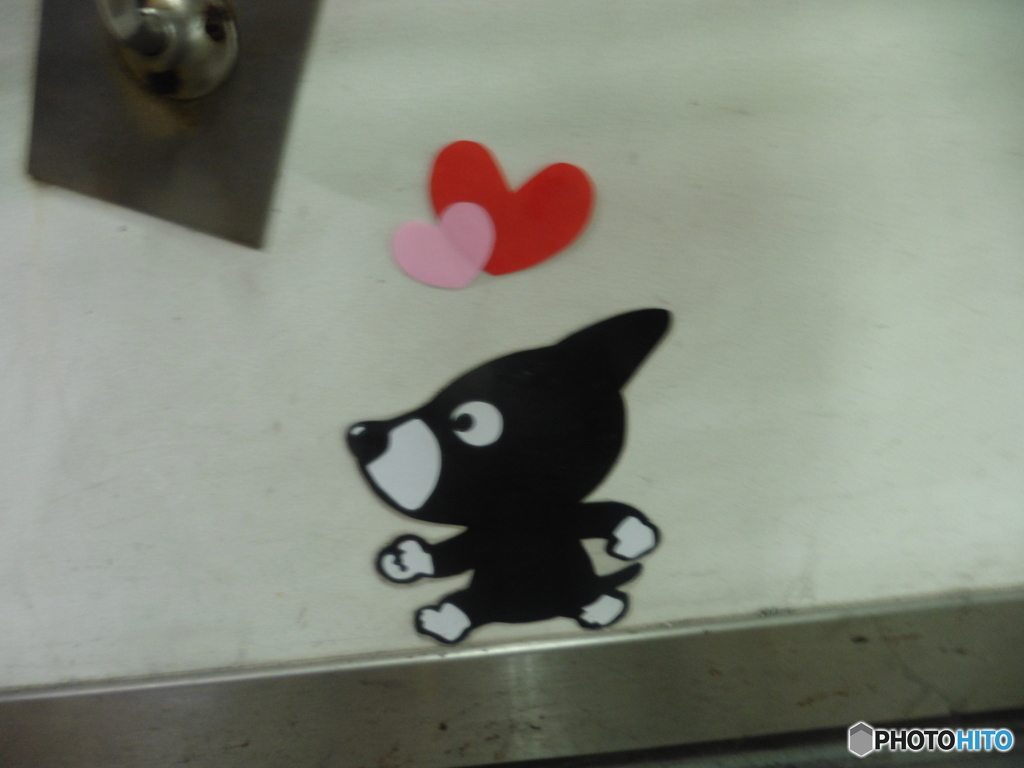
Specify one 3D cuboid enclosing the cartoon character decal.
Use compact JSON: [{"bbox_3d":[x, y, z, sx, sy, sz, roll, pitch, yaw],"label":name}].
[{"bbox_3d":[0.002,0.073,0.445,0.190,0.242,0.003,-5,28,-1],"label":"cartoon character decal"}]

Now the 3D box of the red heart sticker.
[{"bbox_3d":[-0.003,-0.086,0.362,0.083,0.064,0.002,11,26,-9],"label":"red heart sticker"}]

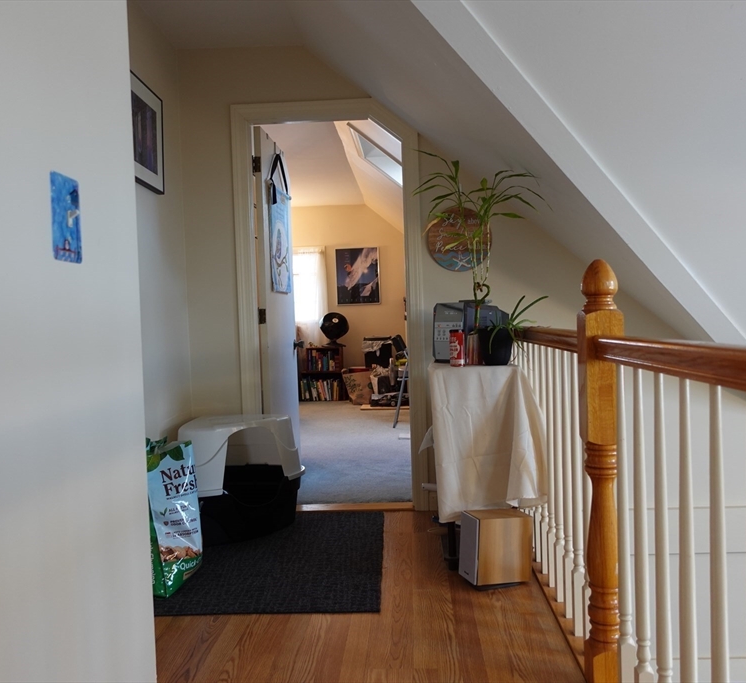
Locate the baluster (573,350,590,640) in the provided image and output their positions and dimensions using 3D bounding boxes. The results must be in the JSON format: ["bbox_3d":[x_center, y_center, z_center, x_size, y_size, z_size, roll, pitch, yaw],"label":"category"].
[{"bbox_3d":[0.624,0.469,2.103,0.032,0.878,0.032,-2,2,3],"label":"baluster"}]

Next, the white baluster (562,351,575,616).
[{"bbox_3d":[0.630,0.465,2.230,0.032,0.878,0.032,-2,2,3],"label":"white baluster"}]

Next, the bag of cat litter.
[{"bbox_3d":[-0.819,0.656,2.660,0.159,0.567,0.308,-2,2,11],"label":"bag of cat litter"}]

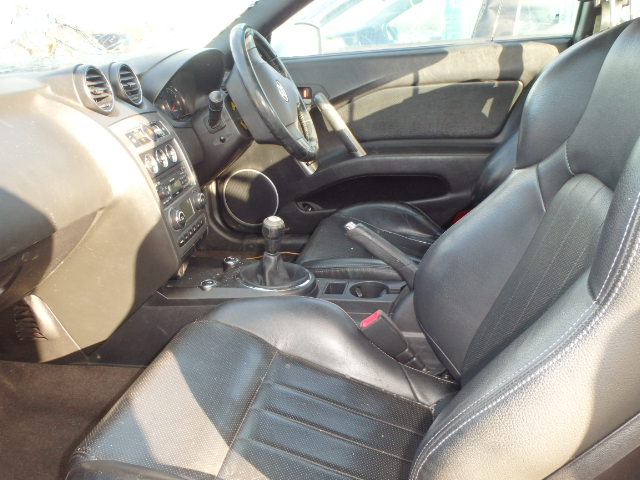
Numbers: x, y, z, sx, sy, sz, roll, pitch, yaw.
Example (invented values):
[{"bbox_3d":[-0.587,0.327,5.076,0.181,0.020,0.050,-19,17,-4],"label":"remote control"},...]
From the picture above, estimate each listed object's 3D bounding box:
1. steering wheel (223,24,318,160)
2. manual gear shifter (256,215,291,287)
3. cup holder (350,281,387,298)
[{"bbox_3d":[-0.136,-0.357,1.317,0.115,0.380,0.380,-24,16,17],"label":"steering wheel"},{"bbox_3d":[-0.093,0.022,1.048,0.075,0.148,0.070,2,22,8],"label":"manual gear shifter"},{"bbox_3d":[0.101,0.128,1.057,0.080,0.060,0.080,2,22,8],"label":"cup holder"}]

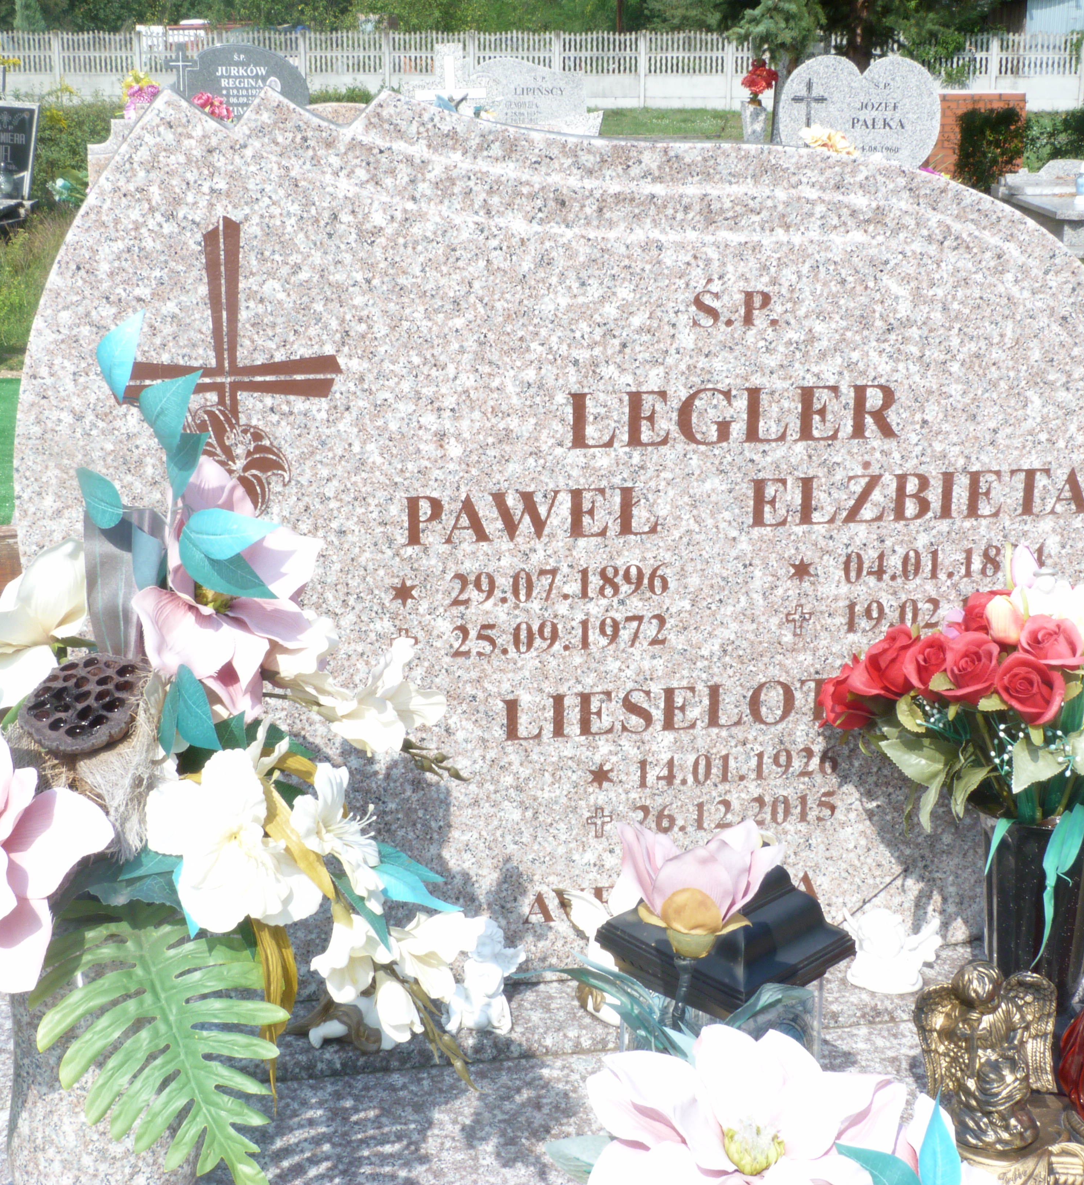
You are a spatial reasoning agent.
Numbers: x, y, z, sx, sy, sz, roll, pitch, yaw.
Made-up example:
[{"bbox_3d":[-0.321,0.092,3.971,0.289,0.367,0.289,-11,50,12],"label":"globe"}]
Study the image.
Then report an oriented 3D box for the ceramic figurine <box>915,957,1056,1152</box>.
[{"bbox_3d":[0.343,0.343,1.484,0.108,0.152,0.080,0,16,2],"label":"ceramic figurine"}]

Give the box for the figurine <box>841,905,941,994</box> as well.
[{"bbox_3d":[0.331,0.332,1.823,0.092,0.072,0.065,1,16,3],"label":"figurine"}]

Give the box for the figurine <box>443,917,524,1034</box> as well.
[{"bbox_3d":[-0.054,0.341,1.742,0.074,0.100,0.065,3,16,12],"label":"figurine"}]

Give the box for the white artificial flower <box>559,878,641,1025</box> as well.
[{"bbox_3d":[0.057,0.324,1.743,0.090,0.125,0.080,-3,16,-11],"label":"white artificial flower"}]

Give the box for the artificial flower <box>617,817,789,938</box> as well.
[{"bbox_3d":[0.115,0.201,1.407,0.122,0.078,0.110,-3,16,-11],"label":"artificial flower"}]

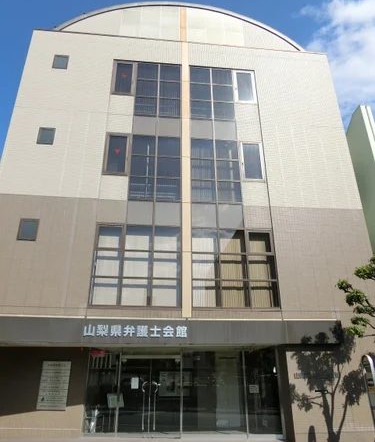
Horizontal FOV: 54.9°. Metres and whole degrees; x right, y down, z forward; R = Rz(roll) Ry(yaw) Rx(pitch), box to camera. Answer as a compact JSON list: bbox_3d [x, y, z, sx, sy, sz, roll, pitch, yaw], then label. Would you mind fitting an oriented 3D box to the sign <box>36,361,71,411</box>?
[{"bbox_3d":[-4.109,5.051,11.103,0.910,1.356,0.050,-2,-24,3],"label":"sign"}]

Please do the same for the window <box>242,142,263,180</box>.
[{"bbox_3d":[2.464,-2.248,13.687,0.883,1.775,0.140,2,-25,-5],"label":"window"}]

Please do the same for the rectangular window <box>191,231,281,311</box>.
[{"bbox_3d":[1.494,1.459,11.473,2.731,2.666,0.150,2,-24,-5],"label":"rectangular window"}]

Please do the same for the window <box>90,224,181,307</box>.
[{"bbox_3d":[-1.598,1.403,11.585,2.828,2.742,0.140,2,-25,-5],"label":"window"}]

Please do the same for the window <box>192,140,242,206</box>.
[{"bbox_3d":[1.020,-1.873,13.359,1.854,2.739,0.140,2,-25,-5],"label":"window"}]

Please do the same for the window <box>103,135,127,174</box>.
[{"bbox_3d":[-2.577,-2.451,13.229,0.920,1.795,0.140,2,-25,-5],"label":"window"}]

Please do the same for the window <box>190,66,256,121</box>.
[{"bbox_3d":[1.426,-5.098,14.385,2.731,2.720,0.150,2,-24,-5],"label":"window"}]

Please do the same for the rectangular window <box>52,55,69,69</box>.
[{"bbox_3d":[-5.185,-6.481,14.777,0.591,0.760,0.140,2,-25,-5],"label":"rectangular window"}]

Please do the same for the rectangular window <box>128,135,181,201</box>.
[{"bbox_3d":[-1.141,-1.951,13.159,1.872,2.739,0.140,2,-25,-5],"label":"rectangular window"}]

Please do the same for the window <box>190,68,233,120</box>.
[{"bbox_3d":[1.000,-5.289,14.910,1.854,2.806,0.140,2,-25,-5],"label":"window"}]

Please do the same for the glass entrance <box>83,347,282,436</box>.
[{"bbox_3d":[-0.179,5.075,10.863,5.808,2.402,0.200,-2,-24,3],"label":"glass entrance"}]

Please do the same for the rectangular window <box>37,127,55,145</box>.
[{"bbox_3d":[-4.998,-3.018,12.781,0.555,0.707,0.130,2,-24,-5],"label":"rectangular window"}]

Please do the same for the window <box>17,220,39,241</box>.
[{"bbox_3d":[-4.985,0.267,11.320,0.577,0.740,0.130,2,-24,-5],"label":"window"}]

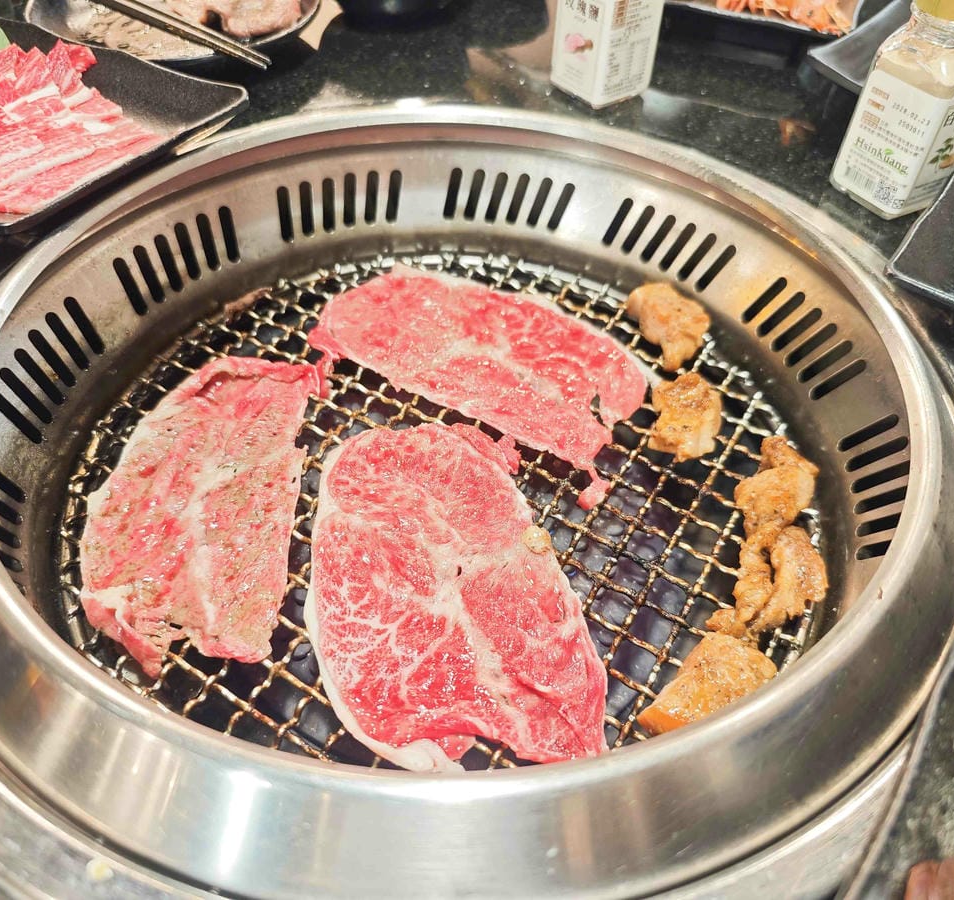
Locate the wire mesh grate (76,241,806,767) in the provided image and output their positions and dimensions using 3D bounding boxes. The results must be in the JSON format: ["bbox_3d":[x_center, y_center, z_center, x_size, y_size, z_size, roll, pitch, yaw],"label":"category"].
[{"bbox_3d":[-0.011,0.006,0.342,0.310,0.013,0.310,2,48,-2],"label":"wire mesh grate"}]

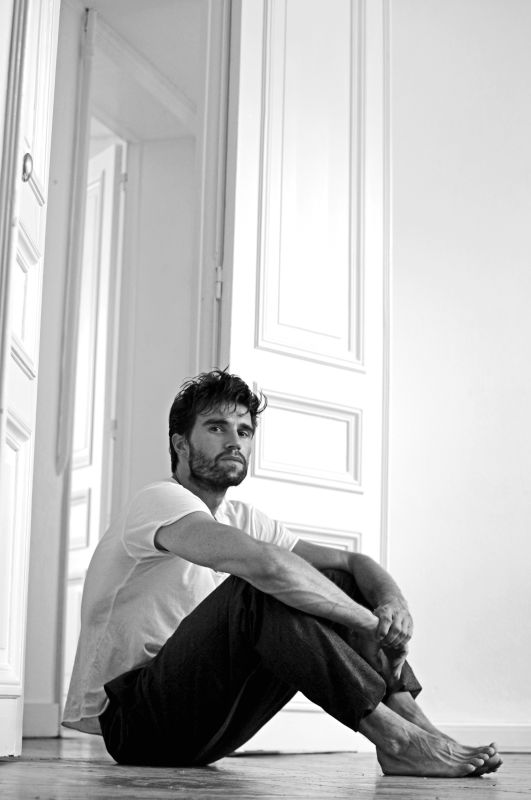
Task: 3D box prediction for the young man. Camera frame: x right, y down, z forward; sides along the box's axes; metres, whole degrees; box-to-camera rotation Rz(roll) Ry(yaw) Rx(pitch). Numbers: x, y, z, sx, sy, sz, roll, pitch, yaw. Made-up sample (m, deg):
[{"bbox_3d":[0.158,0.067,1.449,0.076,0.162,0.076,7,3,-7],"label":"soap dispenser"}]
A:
[{"bbox_3d":[0.010,0.350,3.520,0.970,0.845,0.520,-4,-12,25],"label":"young man"}]

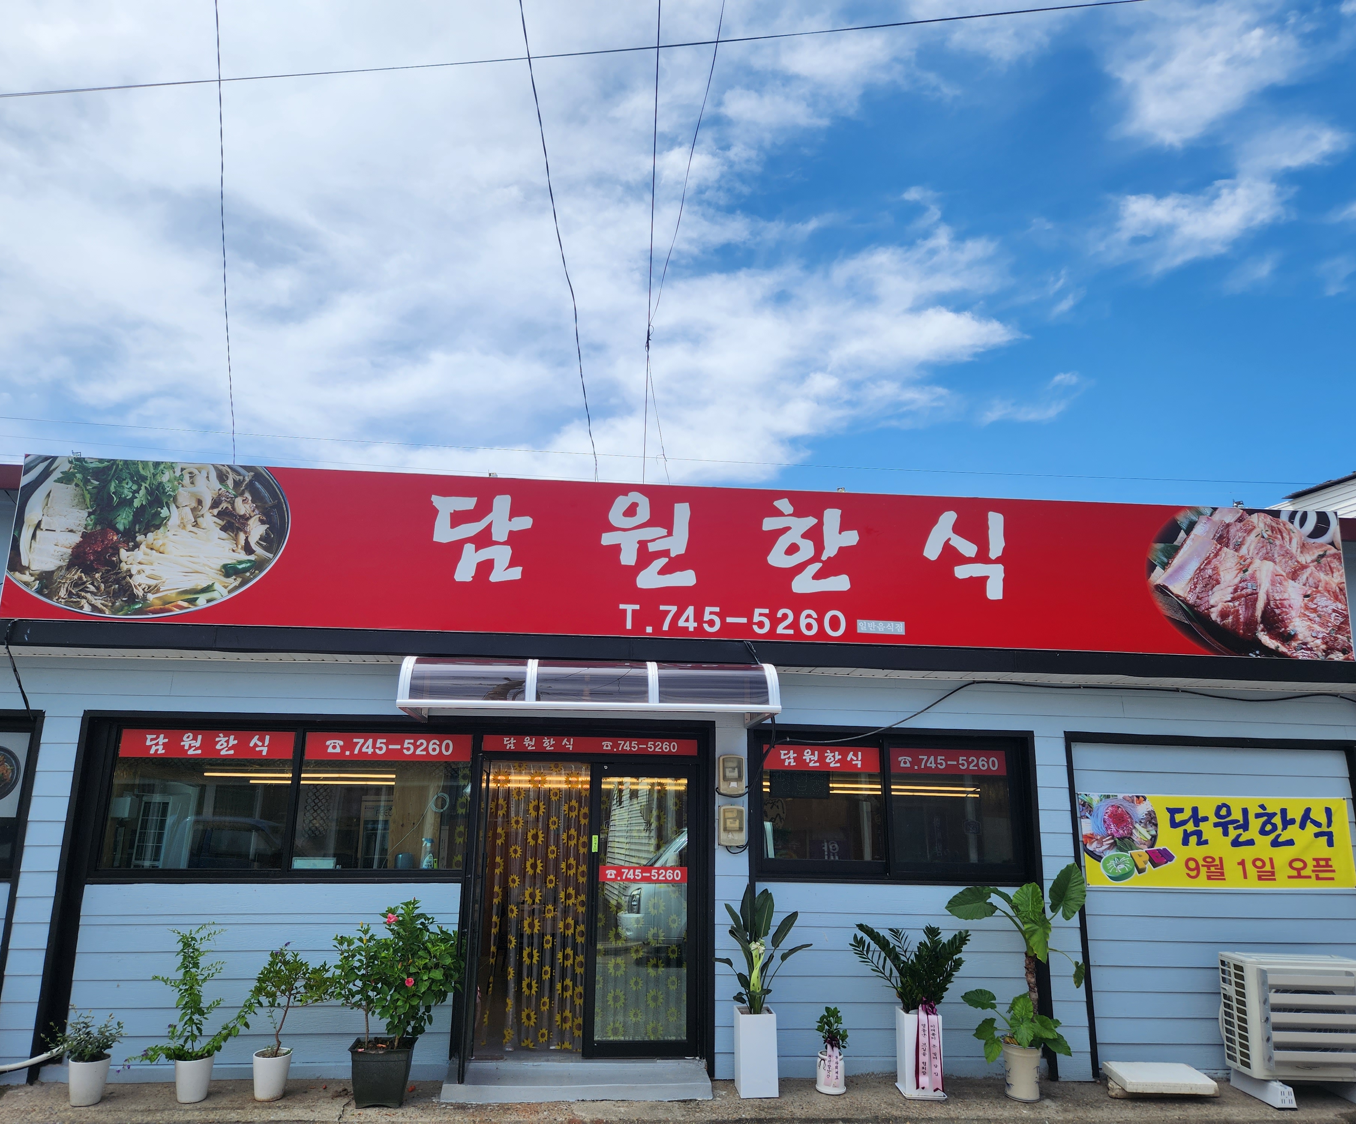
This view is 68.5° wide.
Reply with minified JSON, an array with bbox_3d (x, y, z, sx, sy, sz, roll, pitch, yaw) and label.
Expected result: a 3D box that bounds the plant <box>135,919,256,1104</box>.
[{"bbox_3d":[-2.994,2.799,6.203,0.665,1.010,0.460,2,-14,-5],"label":"plant"}]

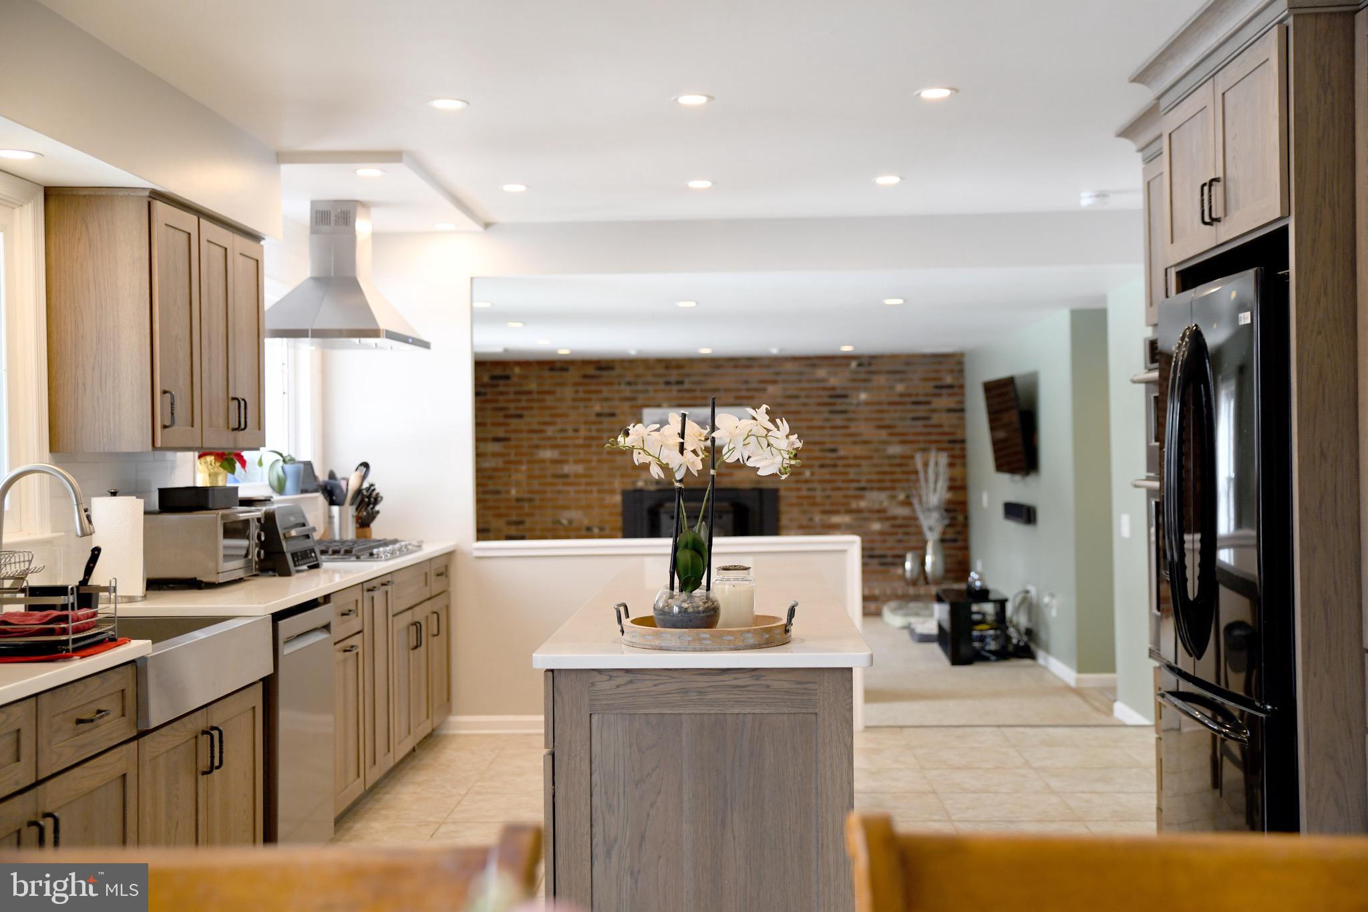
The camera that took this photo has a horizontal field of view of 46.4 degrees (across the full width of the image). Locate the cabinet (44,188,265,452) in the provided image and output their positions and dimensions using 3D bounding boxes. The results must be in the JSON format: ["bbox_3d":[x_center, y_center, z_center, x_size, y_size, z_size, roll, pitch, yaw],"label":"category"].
[{"bbox_3d":[-1.671,-0.398,5.161,0.325,0.772,1.028,-1,0,2],"label":"cabinet"}]

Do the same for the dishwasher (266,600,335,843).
[{"bbox_3d":[-1.491,0.904,5.087,0.600,0.826,0.628,-1,0,2],"label":"dishwasher"}]

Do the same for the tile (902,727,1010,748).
[{"bbox_3d":[1.238,1.293,7.297,0.451,0.010,0.512,-1,0,2],"label":"tile"}]

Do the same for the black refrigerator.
[{"bbox_3d":[1.754,0.422,4.155,0.830,1.730,0.920,-1,0,2],"label":"black refrigerator"}]

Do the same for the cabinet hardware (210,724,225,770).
[{"bbox_3d":[-1.225,0.769,4.198,0.034,0.119,0.012,-1,0,2],"label":"cabinet hardware"}]

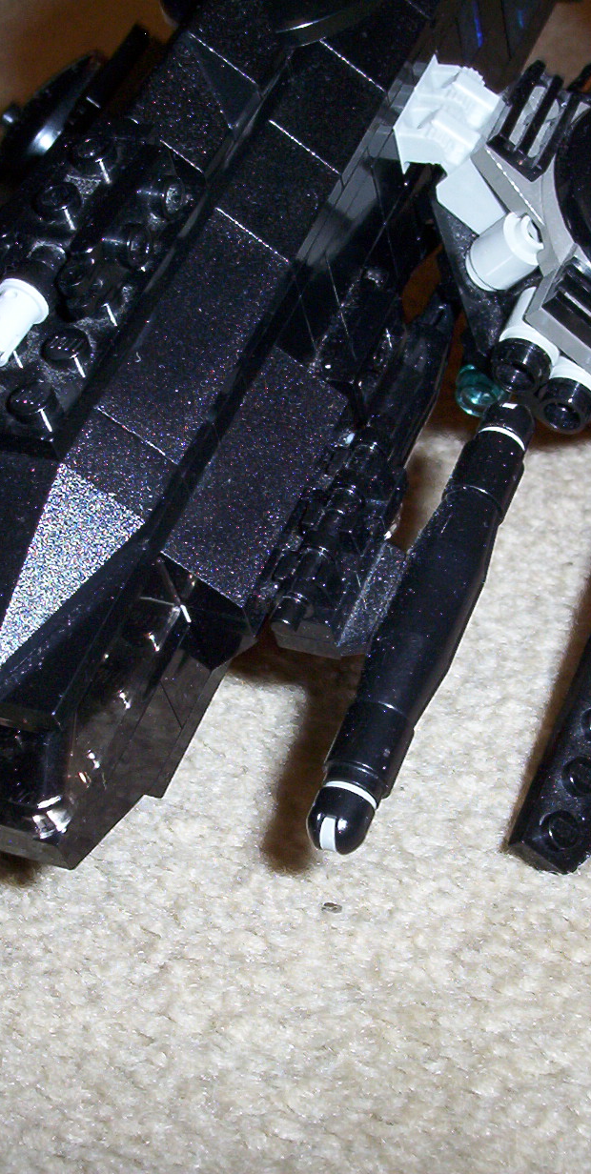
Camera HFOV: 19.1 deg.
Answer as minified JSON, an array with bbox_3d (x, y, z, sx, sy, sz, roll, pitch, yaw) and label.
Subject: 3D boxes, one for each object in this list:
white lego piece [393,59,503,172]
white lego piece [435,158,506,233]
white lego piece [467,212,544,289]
[{"bbox_3d":[0.022,-0.064,0.235,0.012,0.009,0.016,12,56,23],"label":"white lego piece"},{"bbox_3d":[0.027,-0.053,0.232,0.010,0.013,0.008,-31,27,55],"label":"white lego piece"},{"bbox_3d":[0.028,-0.044,0.229,0.011,0.008,0.008,-31,27,55],"label":"white lego piece"}]

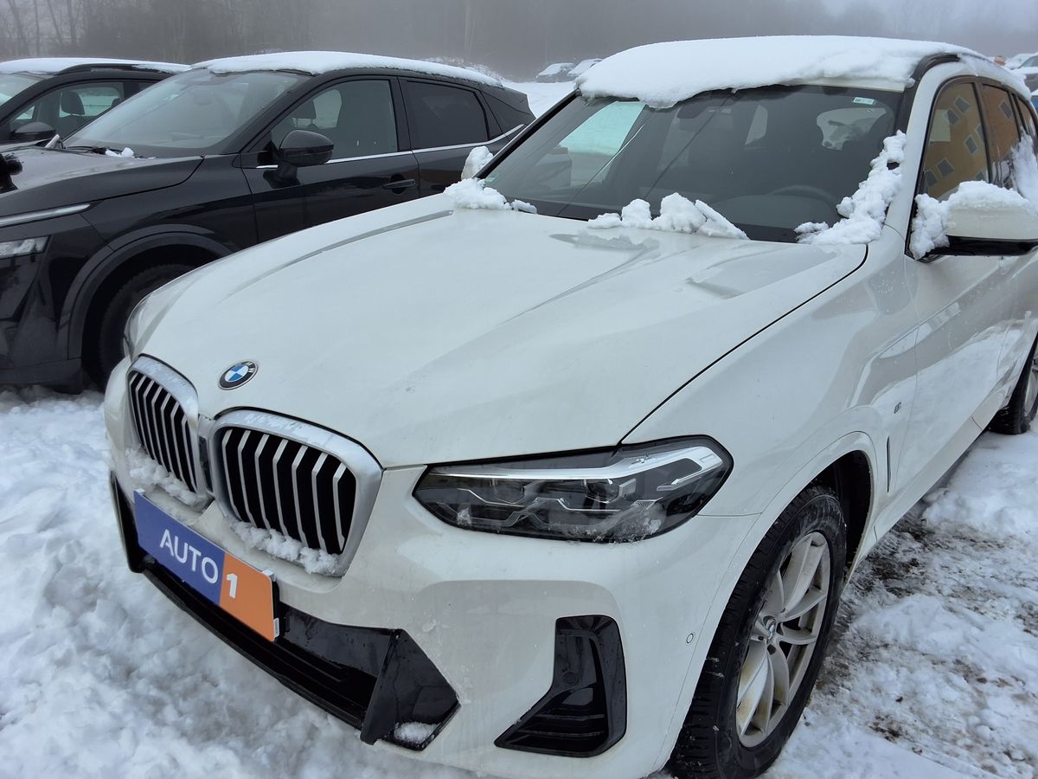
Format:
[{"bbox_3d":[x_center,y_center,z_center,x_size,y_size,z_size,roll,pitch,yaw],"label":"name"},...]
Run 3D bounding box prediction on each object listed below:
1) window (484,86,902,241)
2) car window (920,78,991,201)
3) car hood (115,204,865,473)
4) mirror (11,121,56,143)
[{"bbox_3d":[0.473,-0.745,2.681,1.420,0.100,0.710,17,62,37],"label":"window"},{"bbox_3d":[1.290,-0.691,2.502,0.080,0.460,0.980,-11,6,43],"label":"car window"},{"bbox_3d":[-0.143,-0.239,2.091,1.560,0.310,1.400,17,24,37],"label":"car hood"},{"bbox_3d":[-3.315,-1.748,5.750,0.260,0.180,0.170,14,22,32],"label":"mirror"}]

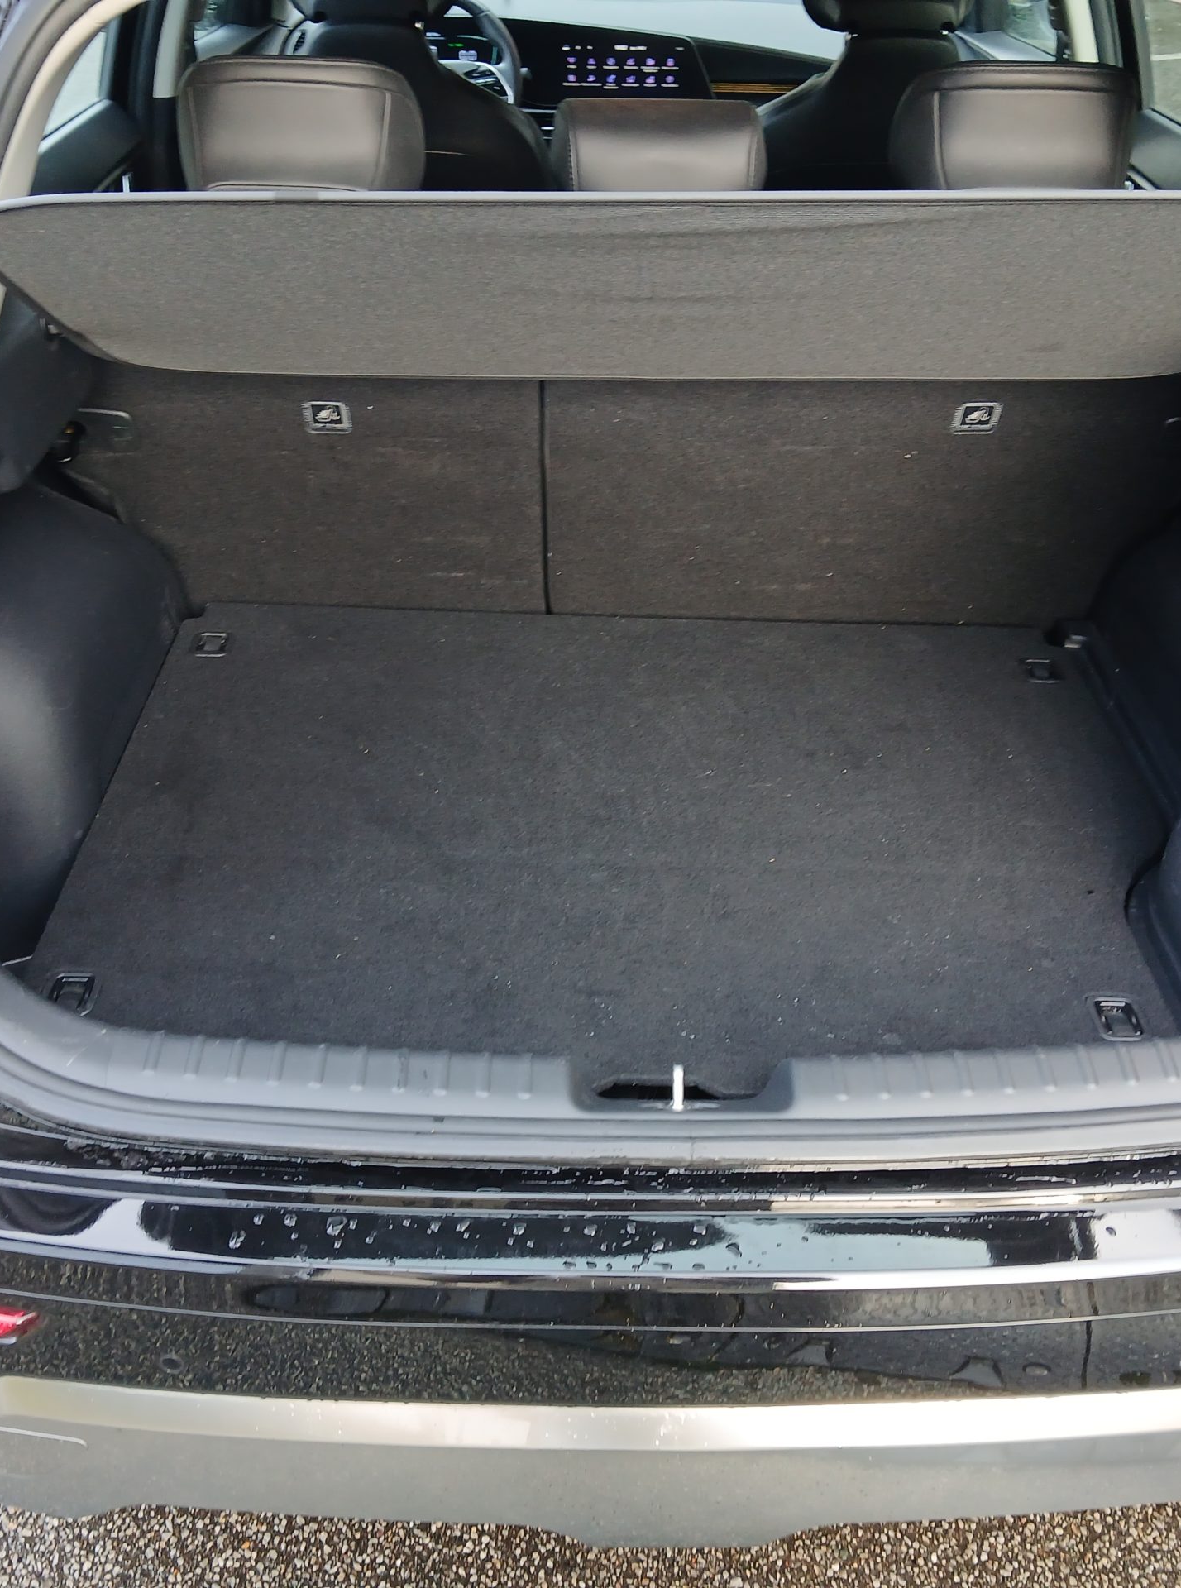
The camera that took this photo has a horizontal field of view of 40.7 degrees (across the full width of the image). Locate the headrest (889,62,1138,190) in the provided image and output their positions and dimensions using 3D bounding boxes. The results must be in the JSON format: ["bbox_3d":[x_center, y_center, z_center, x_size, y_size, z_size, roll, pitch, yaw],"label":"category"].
[{"bbox_3d":[0.415,-0.648,1.565,0.240,0.155,0.110,0,37,0],"label":"headrest"}]

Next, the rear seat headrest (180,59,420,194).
[{"bbox_3d":[-0.283,-0.648,1.565,0.240,0.155,0.110,0,37,0],"label":"rear seat headrest"}]

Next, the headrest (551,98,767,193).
[{"bbox_3d":[0.066,-0.628,1.581,0.210,0.130,0.100,0,37,0],"label":"headrest"}]

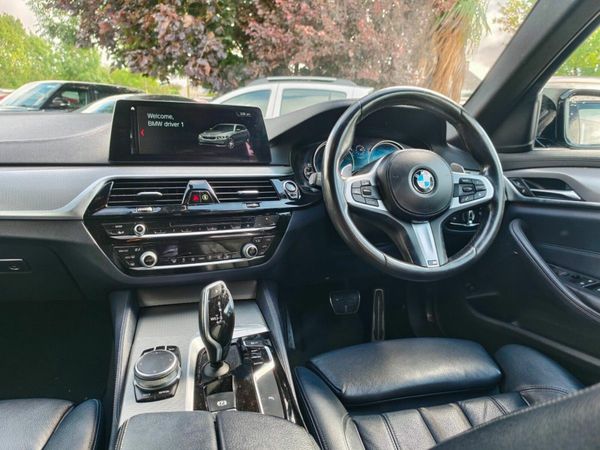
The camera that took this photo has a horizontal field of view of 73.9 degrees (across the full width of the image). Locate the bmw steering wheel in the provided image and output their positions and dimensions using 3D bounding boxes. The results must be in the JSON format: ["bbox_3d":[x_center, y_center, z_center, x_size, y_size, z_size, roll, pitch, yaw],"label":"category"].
[{"bbox_3d":[0.222,-0.080,0.775,0.377,0.377,0.100,-3,-7,-13],"label":"bmw steering wheel"}]

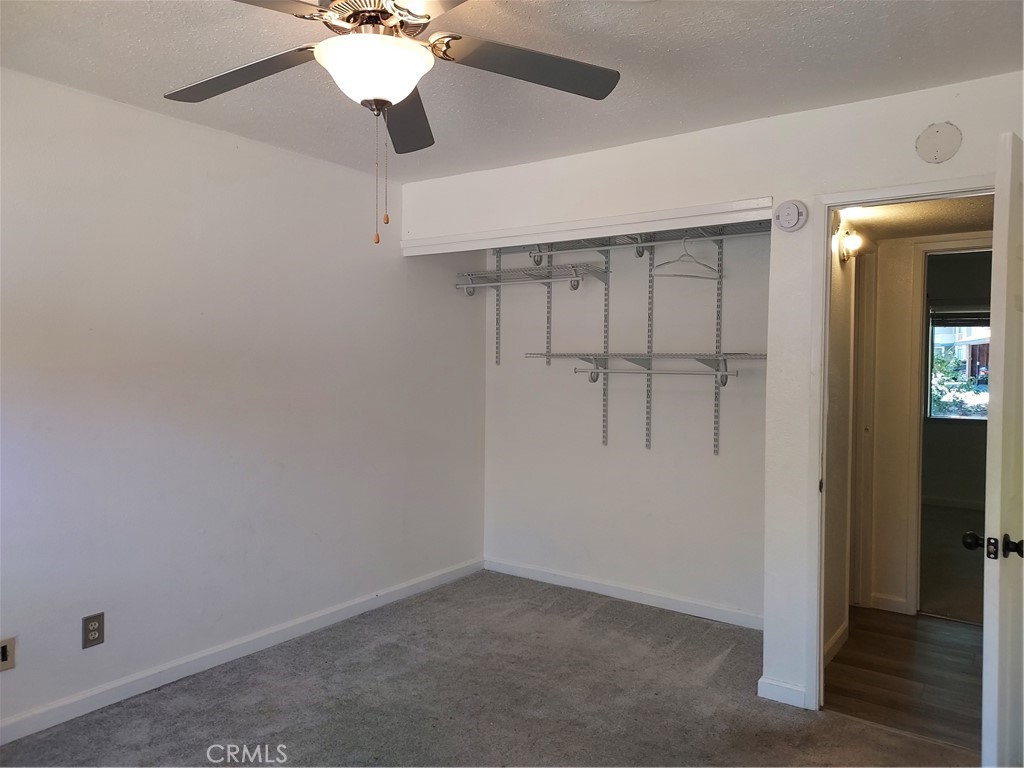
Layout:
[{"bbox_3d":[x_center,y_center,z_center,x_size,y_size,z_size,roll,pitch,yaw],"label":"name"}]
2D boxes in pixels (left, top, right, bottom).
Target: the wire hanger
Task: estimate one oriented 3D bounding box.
[{"bbox_3d":[0.908,-0.653,3.669,0.410,0.215,0.012,0,2,-21],"label":"wire hanger"}]

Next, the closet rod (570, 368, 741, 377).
[{"bbox_3d":[0.743,-0.062,3.804,0.946,0.027,0.027,2,2,36],"label":"closet rod"}]

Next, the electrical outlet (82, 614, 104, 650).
[{"bbox_3d":[-1.666,0.986,2.832,0.010,0.124,0.081,2,2,36],"label":"electrical outlet"}]

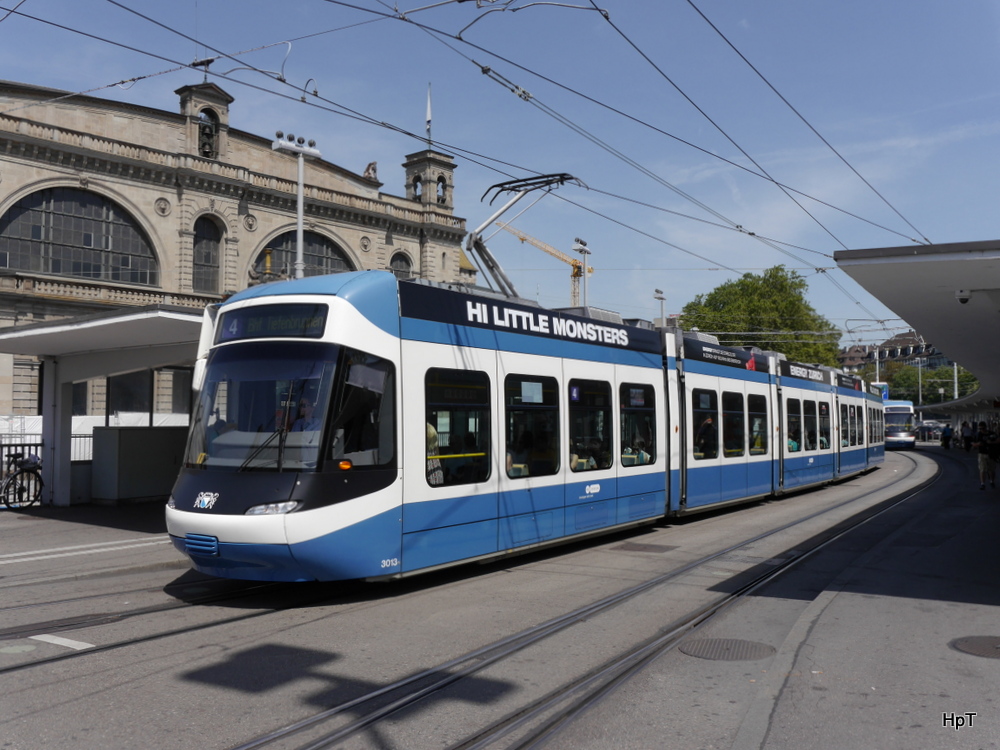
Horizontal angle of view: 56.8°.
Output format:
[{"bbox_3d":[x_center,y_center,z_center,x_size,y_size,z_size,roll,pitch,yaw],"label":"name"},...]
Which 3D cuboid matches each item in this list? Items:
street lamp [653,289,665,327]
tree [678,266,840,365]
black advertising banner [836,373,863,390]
[{"bbox_3d":[11.300,-0.550,65.200,0.600,11.100,1.700,-1,-3,25],"label":"street lamp"},{"bbox_3d":[29.000,-2.500,103.000,18.300,19.400,18.000,0,-3,0],"label":"tree"},{"bbox_3d":[10.945,0.266,28.909,0.060,0.370,4.831,-2,-3,29],"label":"black advertising banner"}]

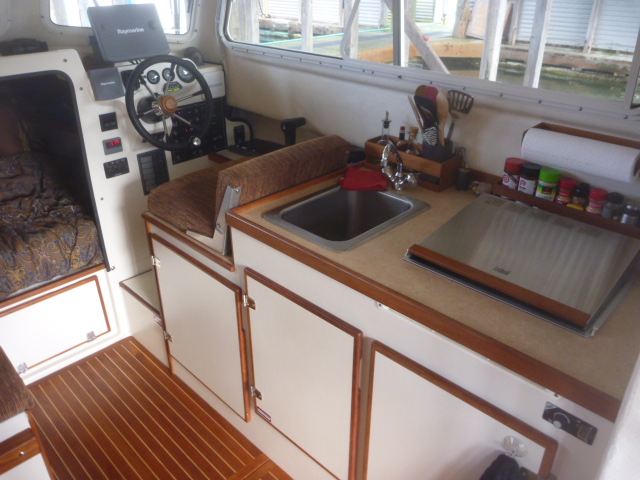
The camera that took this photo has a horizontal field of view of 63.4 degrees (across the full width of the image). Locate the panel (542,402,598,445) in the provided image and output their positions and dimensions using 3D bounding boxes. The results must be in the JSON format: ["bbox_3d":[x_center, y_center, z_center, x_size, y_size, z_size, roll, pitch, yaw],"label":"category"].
[{"bbox_3d":[0.456,0.324,0.934,0.091,0.042,0.020,25,37,37],"label":"panel"}]

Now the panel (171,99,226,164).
[{"bbox_3d":[-0.539,-0.497,2.334,0.035,0.247,0.288,25,37,37],"label":"panel"}]

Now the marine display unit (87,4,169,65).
[{"bbox_3d":[-0.772,-0.828,2.088,0.280,0.200,0.070,-26,18,-38],"label":"marine display unit"}]

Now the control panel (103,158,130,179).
[{"bbox_3d":[-0.825,-0.291,2.107,0.020,0.067,0.100,25,37,37],"label":"control panel"}]

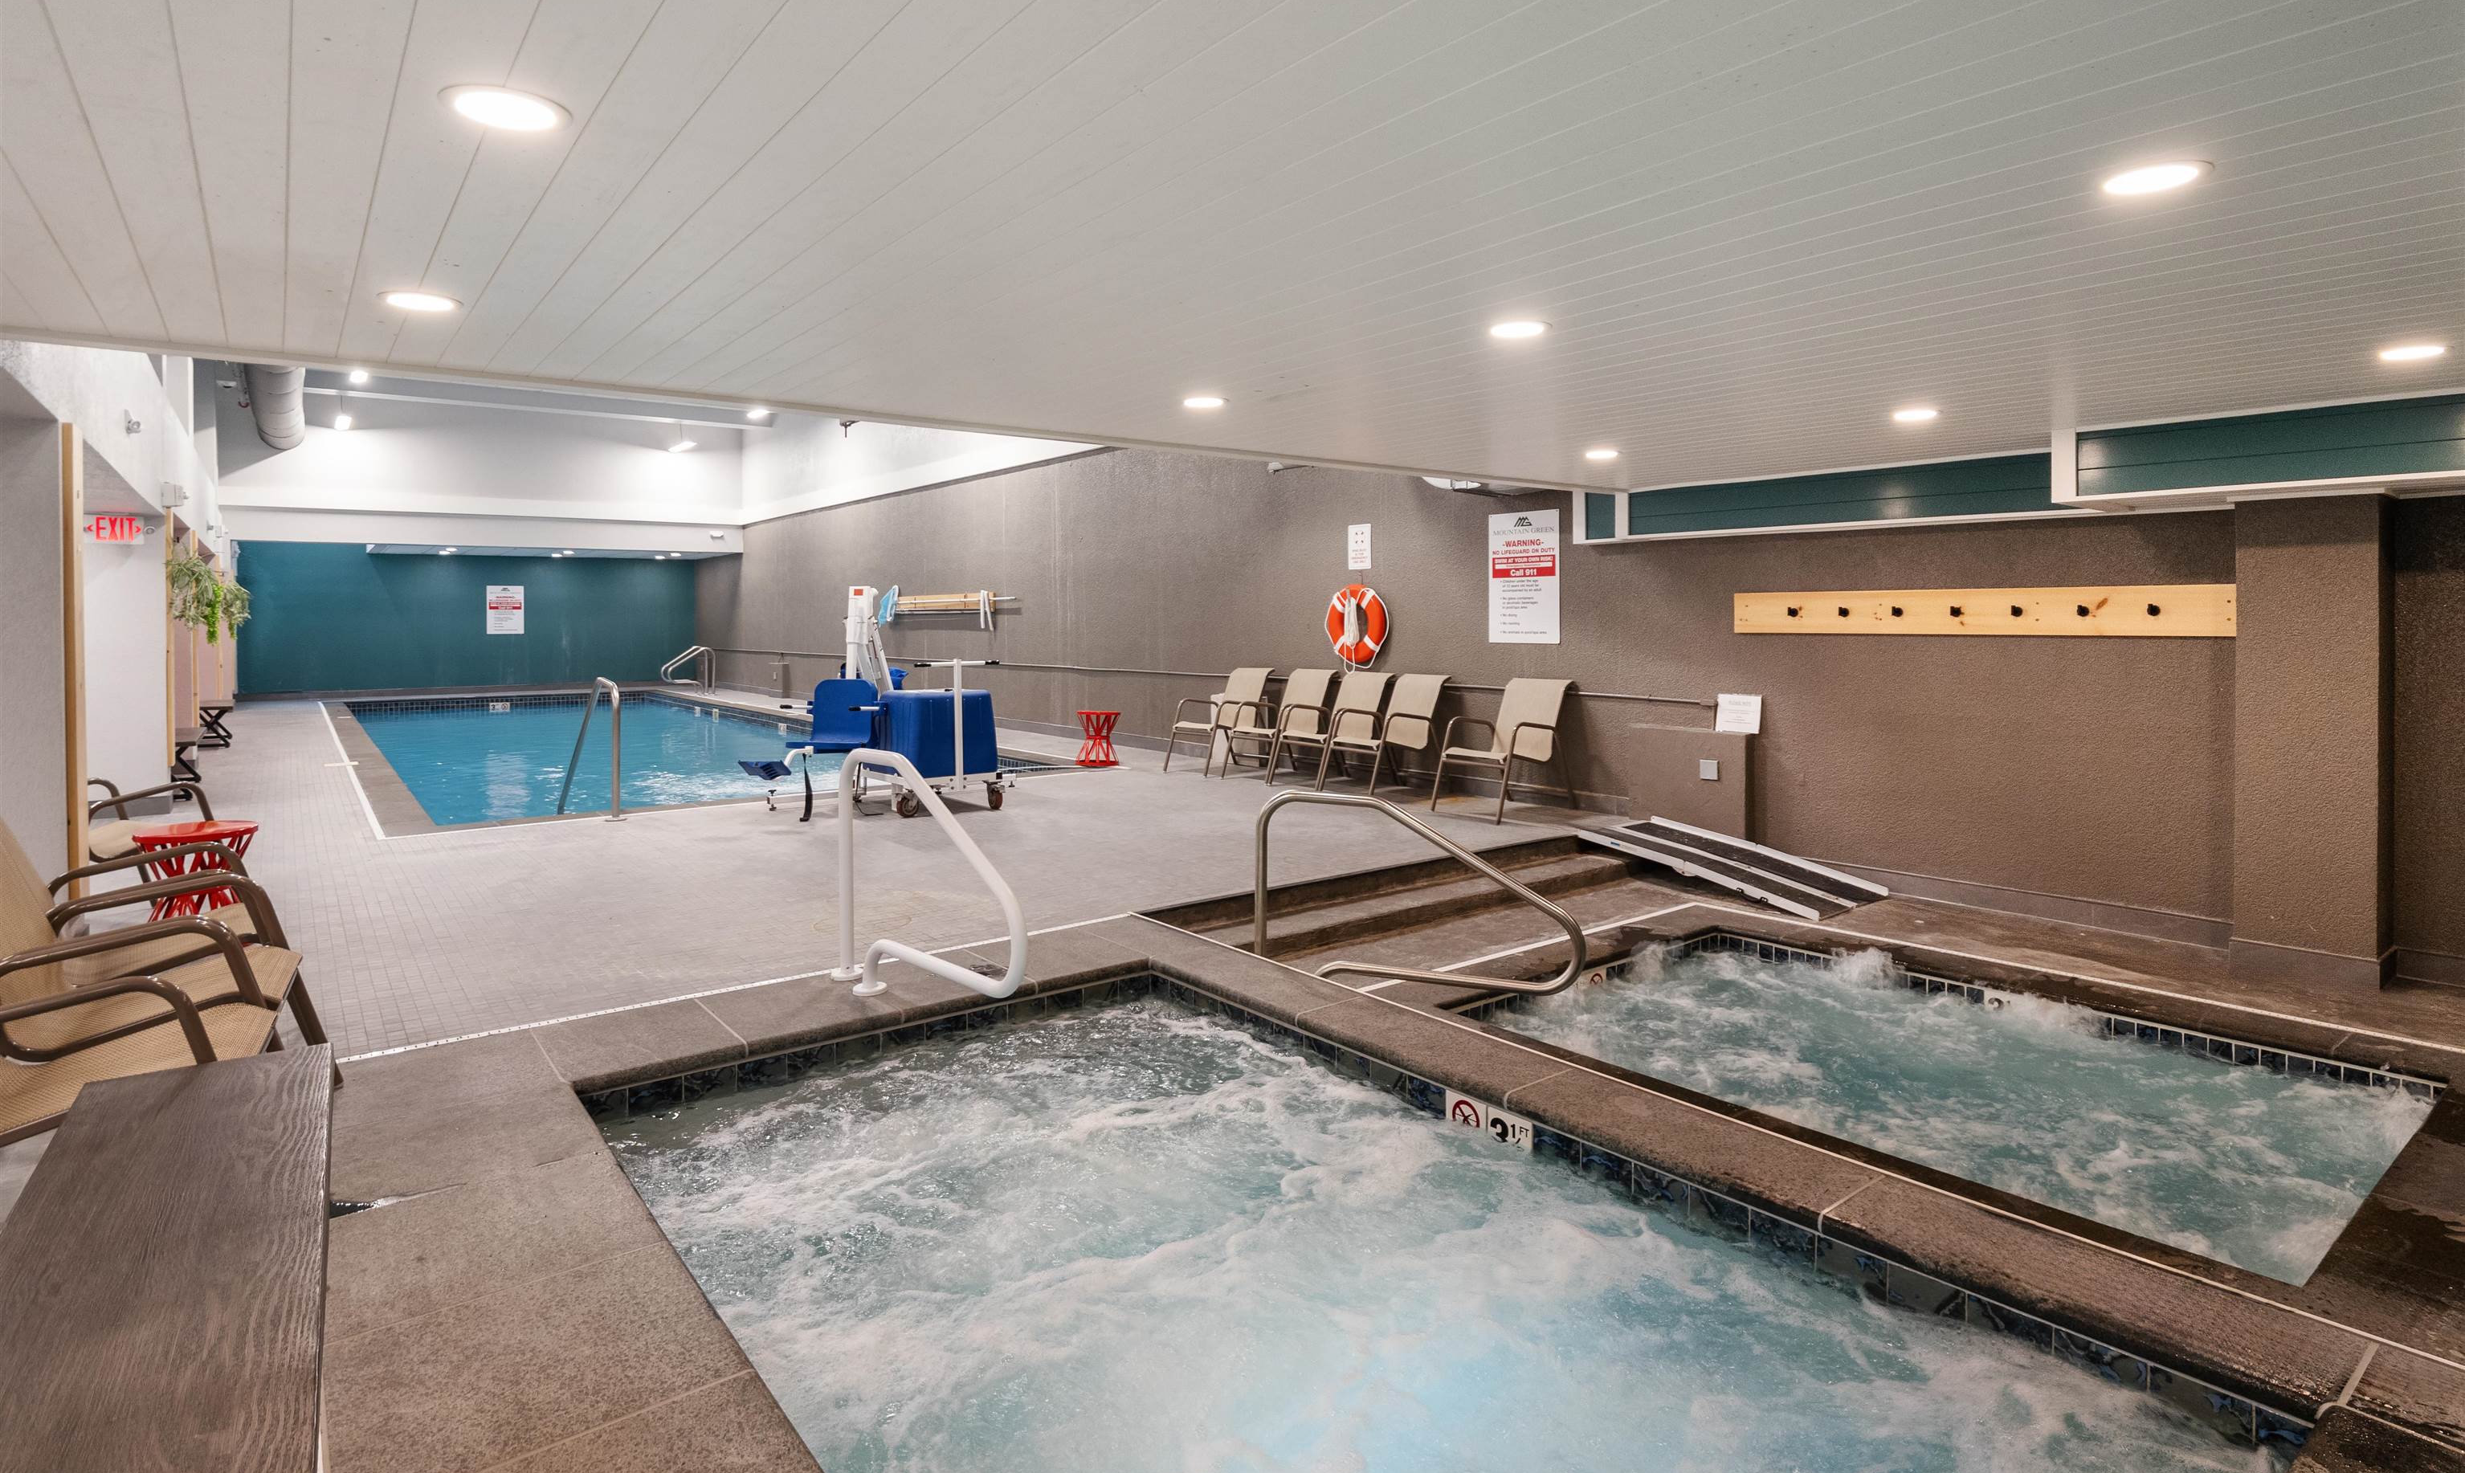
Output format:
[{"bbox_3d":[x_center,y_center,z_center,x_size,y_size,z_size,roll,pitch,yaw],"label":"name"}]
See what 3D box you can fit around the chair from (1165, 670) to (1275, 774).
[{"bbox_3d":[-0.095,-0.141,9.669,0.778,0.860,0.578,-4,6,-40],"label":"chair"}]

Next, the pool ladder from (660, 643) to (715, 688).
[{"bbox_3d":[-9.616,-1.129,19.962,0.819,0.880,0.532,-4,6,-40],"label":"pool ladder"}]

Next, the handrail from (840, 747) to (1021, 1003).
[{"bbox_3d":[-1.048,0.498,3.755,0.102,0.839,1.146,-4,6,-41],"label":"handrail"}]

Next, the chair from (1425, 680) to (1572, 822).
[{"bbox_3d":[1.786,0.061,7.553,0.778,0.860,0.578,-4,6,-40],"label":"chair"}]

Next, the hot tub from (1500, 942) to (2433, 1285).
[{"bbox_3d":[2.365,1.352,4.002,1.873,0.594,2.385,-4,5,-38],"label":"hot tub"}]

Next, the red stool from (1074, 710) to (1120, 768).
[{"bbox_3d":[-1.193,0.013,10.083,0.384,0.486,0.384,0,4,0],"label":"red stool"}]

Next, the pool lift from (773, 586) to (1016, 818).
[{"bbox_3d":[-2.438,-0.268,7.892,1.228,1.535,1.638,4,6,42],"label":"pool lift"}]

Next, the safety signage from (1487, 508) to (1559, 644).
[{"bbox_3d":[2.013,-1.092,7.861,0.020,0.914,0.599,-4,6,-40],"label":"safety signage"}]

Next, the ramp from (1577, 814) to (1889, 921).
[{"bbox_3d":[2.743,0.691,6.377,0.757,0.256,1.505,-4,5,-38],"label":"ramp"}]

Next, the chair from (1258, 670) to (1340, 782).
[{"bbox_3d":[0.394,-0.102,9.242,0.778,0.860,0.578,-4,6,-40],"label":"chair"}]

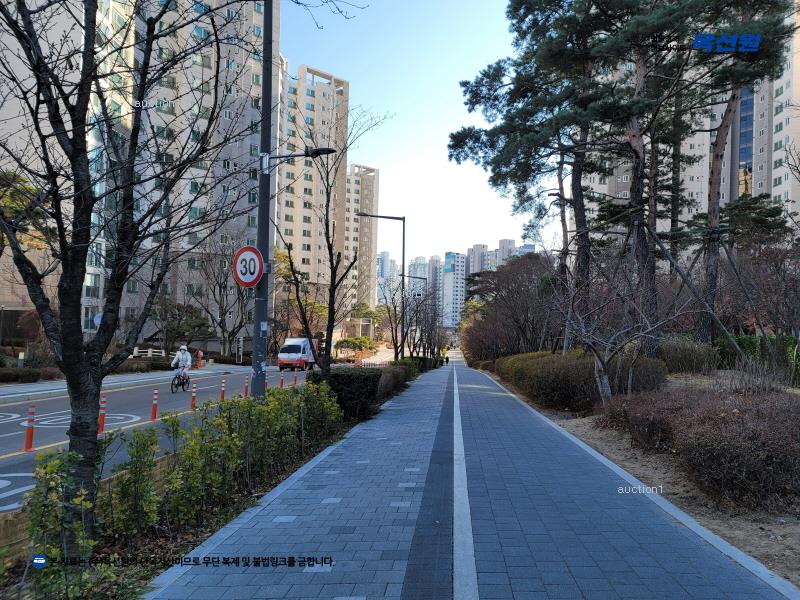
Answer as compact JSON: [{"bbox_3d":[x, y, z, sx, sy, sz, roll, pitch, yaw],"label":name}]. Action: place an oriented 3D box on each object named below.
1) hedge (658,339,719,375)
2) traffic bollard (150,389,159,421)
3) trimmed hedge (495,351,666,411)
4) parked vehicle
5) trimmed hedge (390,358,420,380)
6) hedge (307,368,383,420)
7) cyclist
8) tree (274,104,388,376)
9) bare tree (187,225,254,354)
[{"bbox_3d":[11.450,2.200,23.000,2.500,1.500,2.200,1,-2,22],"label":"hedge"},{"bbox_3d":[-5.780,2.470,13.600,0.110,0.760,0.110,1,-2,5],"label":"traffic bollard"},{"bbox_3d":[5.900,2.450,19.000,3.700,1.350,9.500,1,-2,5],"label":"trimmed hedge"},{"bbox_3d":[-7.200,3.950,41.700,1.750,2.300,5.000,1,-2,4],"label":"parked vehicle"},{"bbox_3d":[0.200,3.380,28.000,0.900,1.050,5.500,1,-2,5],"label":"trimmed hedge"},{"bbox_3d":[-1.300,2.200,14.200,0.900,1.000,4.600,1,-2,5],"label":"hedge"},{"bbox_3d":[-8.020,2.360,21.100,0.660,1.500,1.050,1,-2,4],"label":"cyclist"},{"bbox_3d":[-1.460,-0.720,12.300,2.300,6.400,2.100,1,-2,-6],"label":"tree"},{"bbox_3d":[-14.300,-0.750,46.500,5.200,10.800,5.200,2,-2,-11],"label":"bare tree"}]

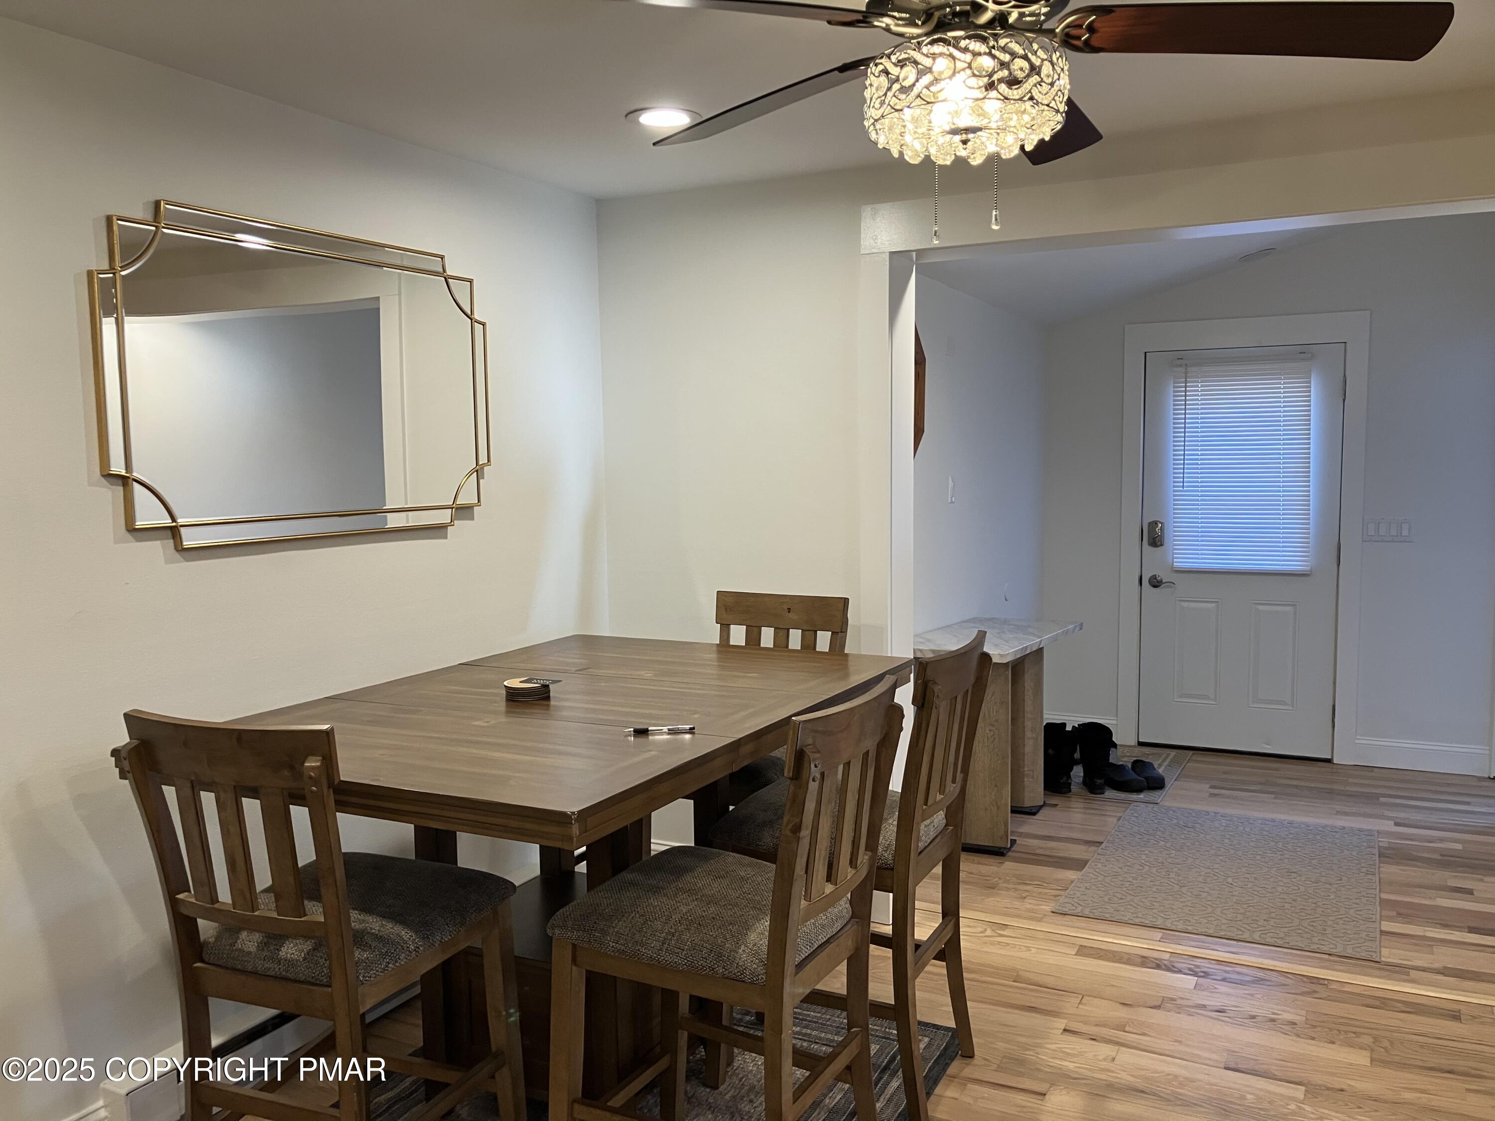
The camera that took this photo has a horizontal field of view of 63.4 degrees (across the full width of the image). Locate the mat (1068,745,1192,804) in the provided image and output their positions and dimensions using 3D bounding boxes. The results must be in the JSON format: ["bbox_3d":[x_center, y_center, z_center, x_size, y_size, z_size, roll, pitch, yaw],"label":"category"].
[{"bbox_3d":[1.747,1.003,5.831,0.620,0.010,0.990,2,6,28],"label":"mat"}]

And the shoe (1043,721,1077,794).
[{"bbox_3d":[1.445,0.883,5.543,0.140,0.305,0.285,2,6,30],"label":"shoe"}]

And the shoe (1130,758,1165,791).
[{"bbox_3d":[1.857,0.981,5.588,0.105,0.095,0.270,0,5,4],"label":"shoe"}]

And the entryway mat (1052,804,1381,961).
[{"bbox_3d":[1.782,1.127,4.447,0.965,0.010,1.385,2,6,28],"label":"entryway mat"}]

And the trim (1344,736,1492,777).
[{"bbox_3d":[3.189,0.927,5.713,0.557,0.145,0.015,2,6,28],"label":"trim"}]

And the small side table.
[{"bbox_3d":[1.023,0.696,5.034,0.460,0.780,0.970,2,6,30],"label":"small side table"}]

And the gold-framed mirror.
[{"bbox_3d":[-1.114,-0.464,3.211,0.030,0.800,1.300,2,6,28],"label":"gold-framed mirror"}]

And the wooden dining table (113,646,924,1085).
[{"bbox_3d":[-0.435,0.809,3.138,1.205,0.930,1.715,2,6,29],"label":"wooden dining table"}]

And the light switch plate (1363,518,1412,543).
[{"bbox_3d":[3.023,-0.140,5.704,0.209,0.114,0.010,2,6,28],"label":"light switch plate"}]

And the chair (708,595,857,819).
[{"bbox_3d":[-0.010,0.674,3.683,0.475,1.090,0.580,2,6,29],"label":"chair"}]

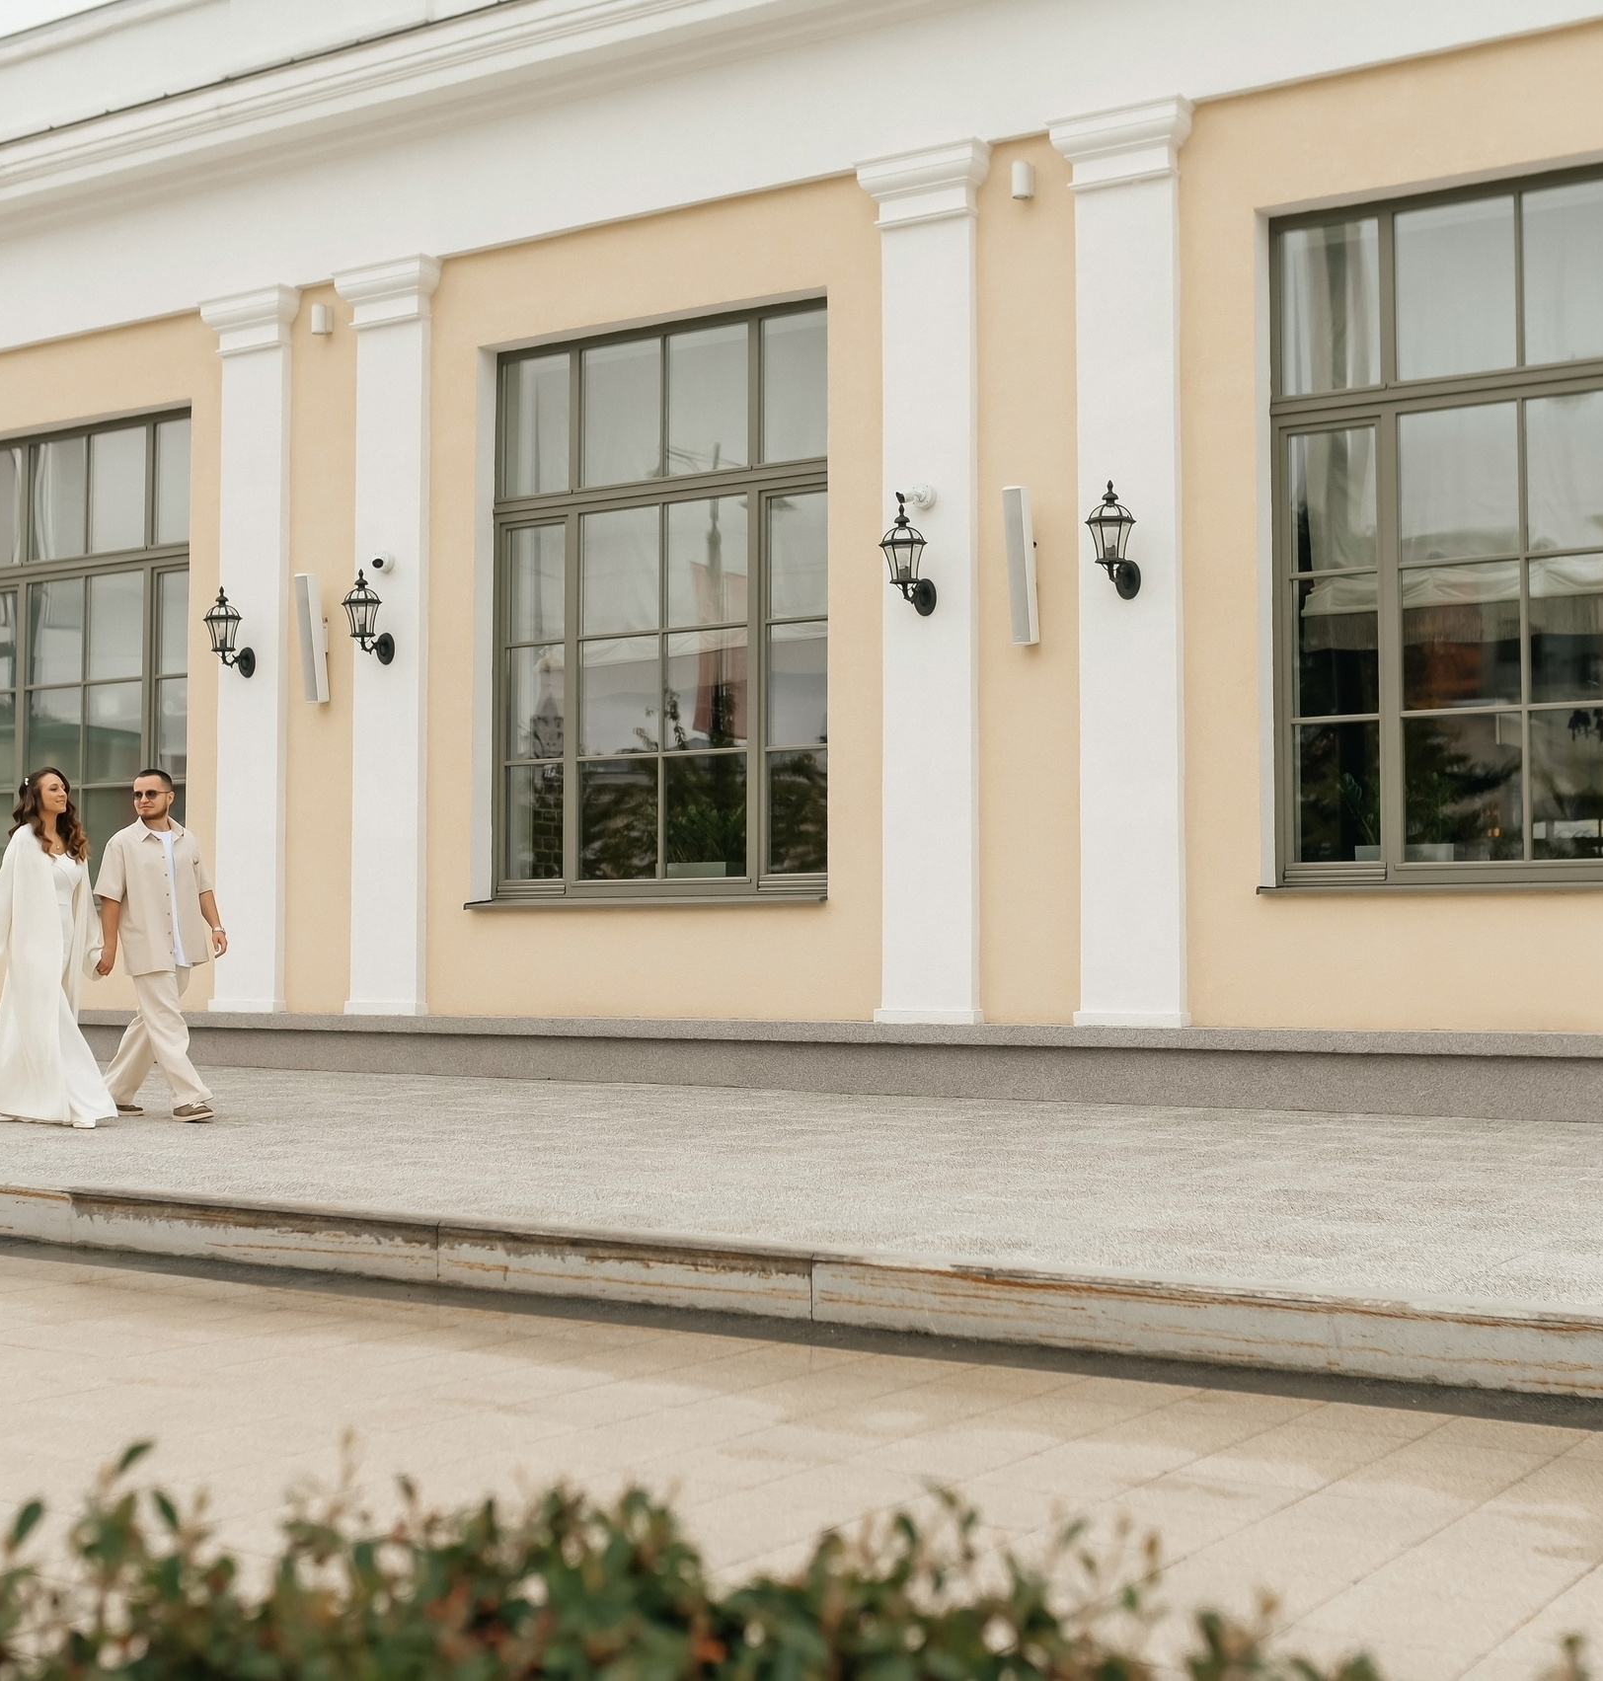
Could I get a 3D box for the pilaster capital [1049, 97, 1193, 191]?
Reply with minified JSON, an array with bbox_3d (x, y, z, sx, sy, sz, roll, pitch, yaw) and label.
[{"bbox_3d":[1.745,-3.744,13.311,0.785,0.370,0.200,-2,-3,34],"label":"pilaster capital"}]

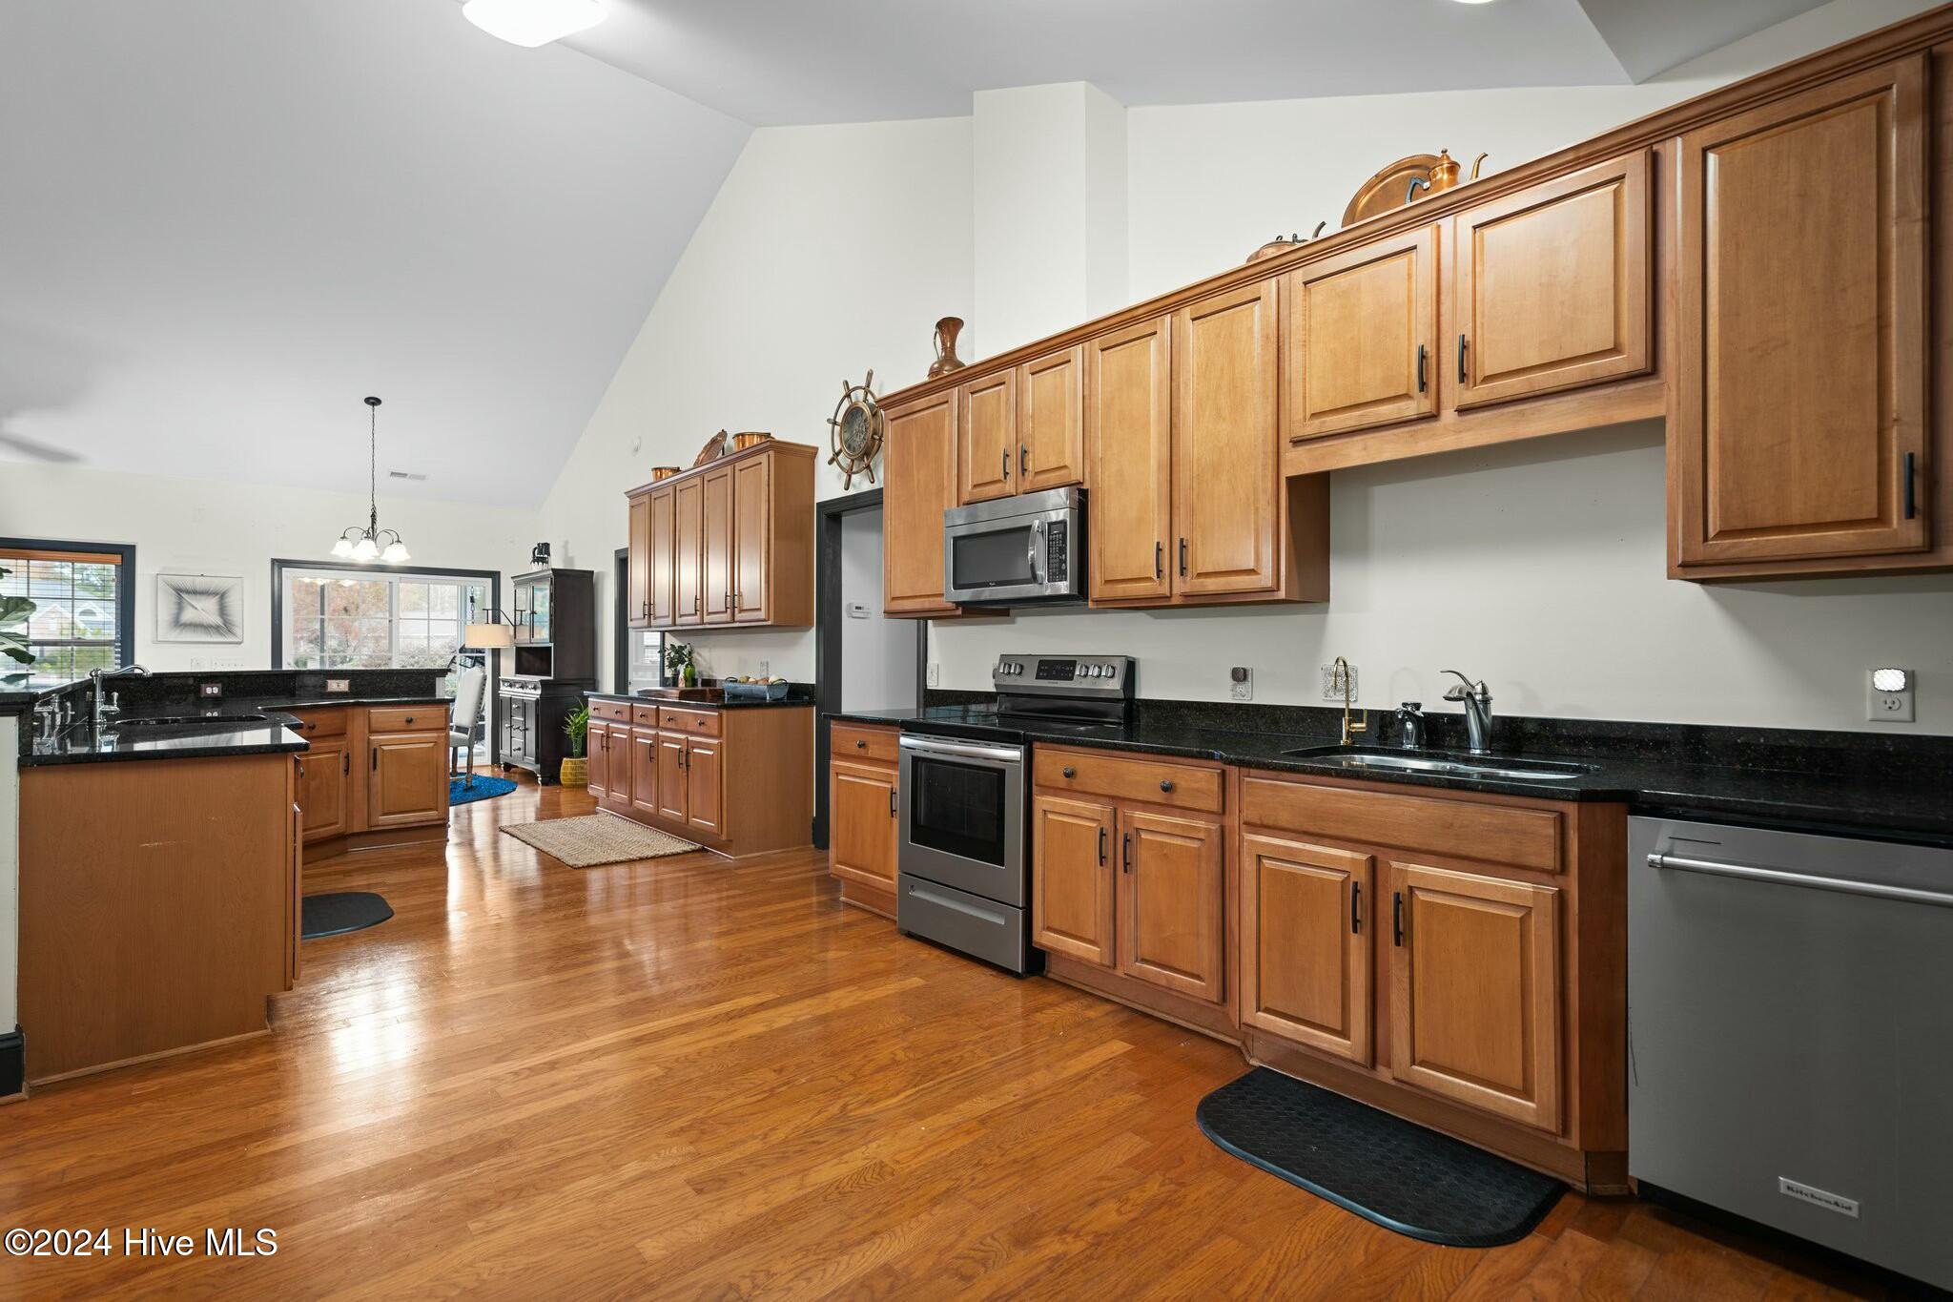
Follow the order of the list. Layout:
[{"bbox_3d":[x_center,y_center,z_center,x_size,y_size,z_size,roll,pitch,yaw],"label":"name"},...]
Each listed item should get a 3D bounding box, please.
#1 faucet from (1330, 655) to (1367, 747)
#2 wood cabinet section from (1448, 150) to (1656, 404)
[{"bbox_3d":[1.190,0.161,2.771,0.115,0.285,0.085,1,-1,-42],"label":"faucet"},{"bbox_3d":[1.605,-0.945,2.370,0.327,0.556,0.450,0,0,-42],"label":"wood cabinet section"}]

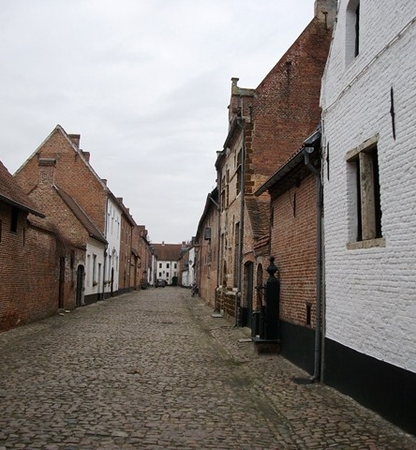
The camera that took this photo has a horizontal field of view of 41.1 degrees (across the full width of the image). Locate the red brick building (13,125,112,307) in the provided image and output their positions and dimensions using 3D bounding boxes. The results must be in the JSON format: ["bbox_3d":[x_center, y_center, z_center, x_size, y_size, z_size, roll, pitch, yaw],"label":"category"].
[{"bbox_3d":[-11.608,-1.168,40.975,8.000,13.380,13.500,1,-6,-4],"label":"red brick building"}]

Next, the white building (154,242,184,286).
[{"bbox_3d":[-9.988,10.462,144.334,10.000,11.080,8.000,1,-6,-4],"label":"white building"}]

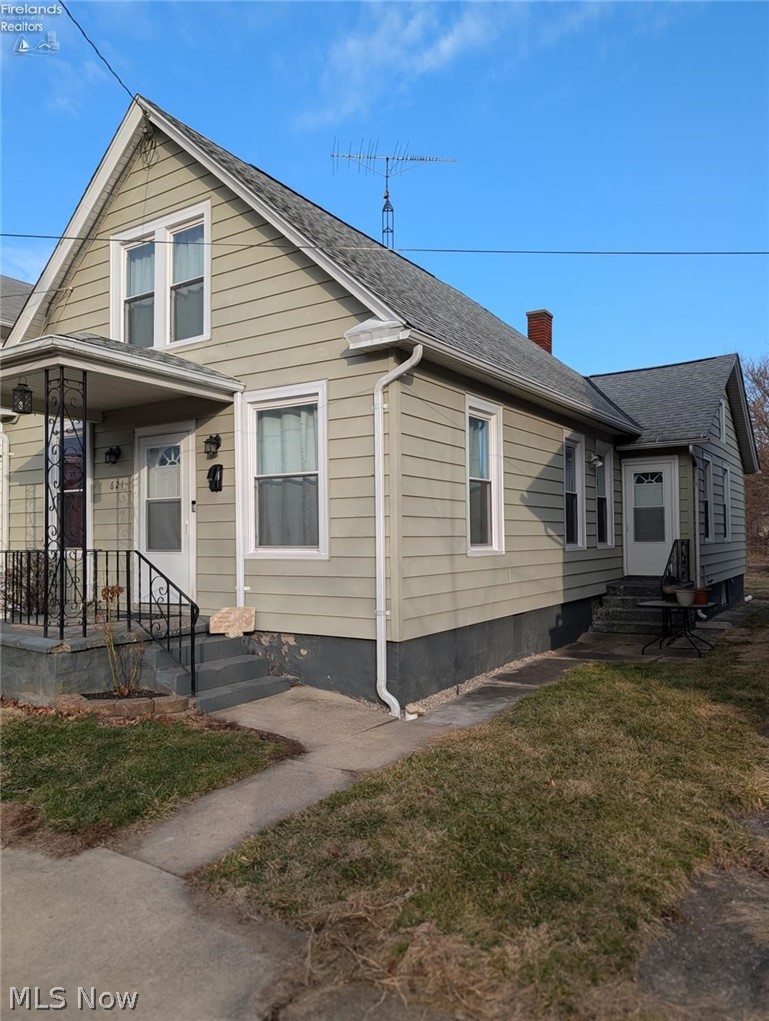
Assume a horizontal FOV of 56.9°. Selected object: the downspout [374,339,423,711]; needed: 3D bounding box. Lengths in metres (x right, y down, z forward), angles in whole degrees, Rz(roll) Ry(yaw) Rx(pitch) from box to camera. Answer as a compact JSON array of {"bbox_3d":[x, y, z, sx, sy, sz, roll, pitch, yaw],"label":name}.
[{"bbox_3d":[0.146,0.191,6.745,0.559,3.495,0.124,-2,-3,33],"label":"downspout"}]

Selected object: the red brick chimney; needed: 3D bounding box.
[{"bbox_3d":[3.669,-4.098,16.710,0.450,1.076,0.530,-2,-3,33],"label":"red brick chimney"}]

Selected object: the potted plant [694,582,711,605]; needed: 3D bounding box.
[{"bbox_3d":[4.614,1.209,10.300,0.260,0.330,0.260,-2,-3,33],"label":"potted plant"}]

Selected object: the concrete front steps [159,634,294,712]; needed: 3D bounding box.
[{"bbox_3d":[-1.741,1.640,7.260,0.960,0.510,1.247,-2,-3,33],"label":"concrete front steps"}]

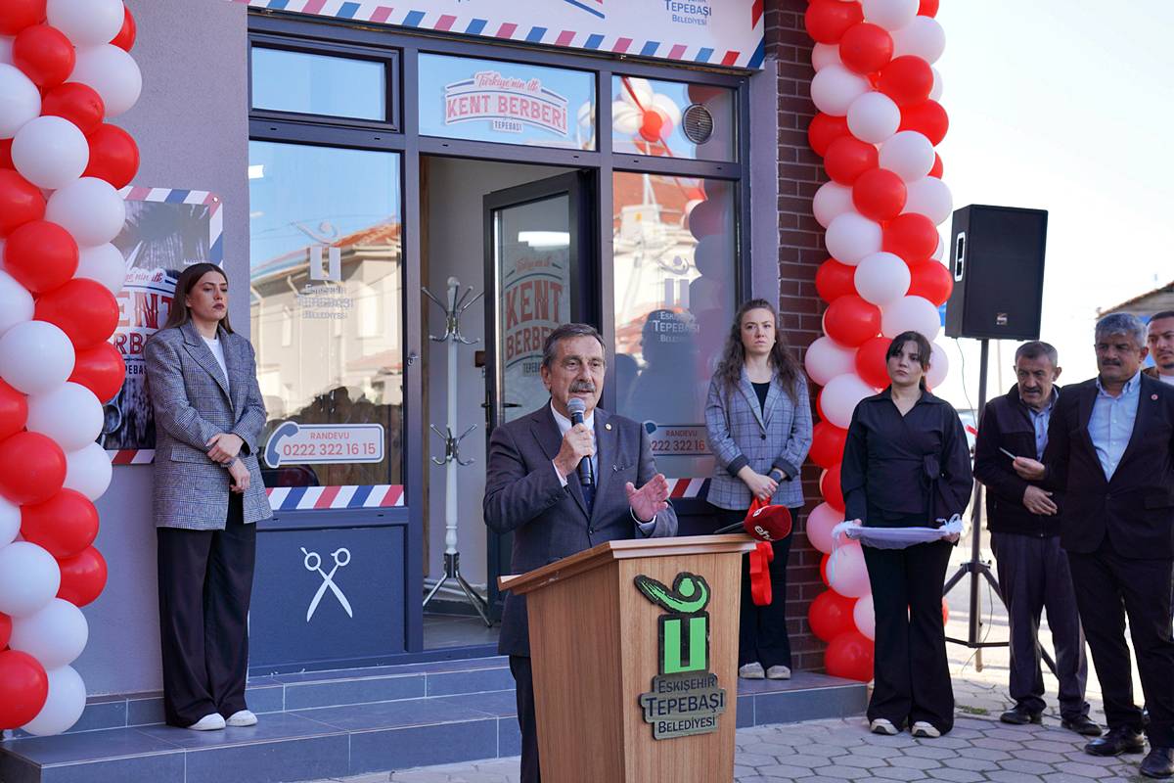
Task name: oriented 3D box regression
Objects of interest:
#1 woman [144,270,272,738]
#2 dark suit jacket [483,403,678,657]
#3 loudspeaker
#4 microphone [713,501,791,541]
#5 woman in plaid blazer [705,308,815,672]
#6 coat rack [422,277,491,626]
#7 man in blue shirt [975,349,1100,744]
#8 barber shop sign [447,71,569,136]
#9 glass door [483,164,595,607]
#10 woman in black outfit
[{"bbox_3d":[-1.414,0.388,5.700,0.450,1.732,0.320,0,-2,-32],"label":"woman"},{"bbox_3d":[-0.019,0.411,4.550,0.560,0.740,0.370,0,-2,-14],"label":"dark suit jacket"},{"bbox_3d":[2.020,-0.582,7.630,0.400,0.640,0.370,3,2,-7],"label":"loudspeaker"},{"bbox_3d":[0.460,0.368,4.250,0.240,0.095,0.095,-13,0,3],"label":"microphone"},{"bbox_3d":[0.756,0.428,6.750,0.430,1.670,0.300,-1,-2,-6],"label":"woman in plaid blazer"},{"bbox_3d":[-0.672,0.285,7.600,0.450,1.710,0.450,0,-2,-20],"label":"coat rack"},{"bbox_3d":[1.902,0.608,6.500,0.520,1.643,0.380,-1,-2,14],"label":"man in blue shirt"},{"bbox_3d":[-0.361,-1.279,6.804,0.630,0.263,0.010,0,-2,-29],"label":"barber shop sign"},{"bbox_3d":[-0.231,0.060,7.372,0.070,2.124,0.835,1,-2,-38],"label":"glass door"},{"bbox_3d":[1.317,0.581,6.320,0.530,1.666,0.380,-1,-2,15],"label":"woman in black outfit"}]

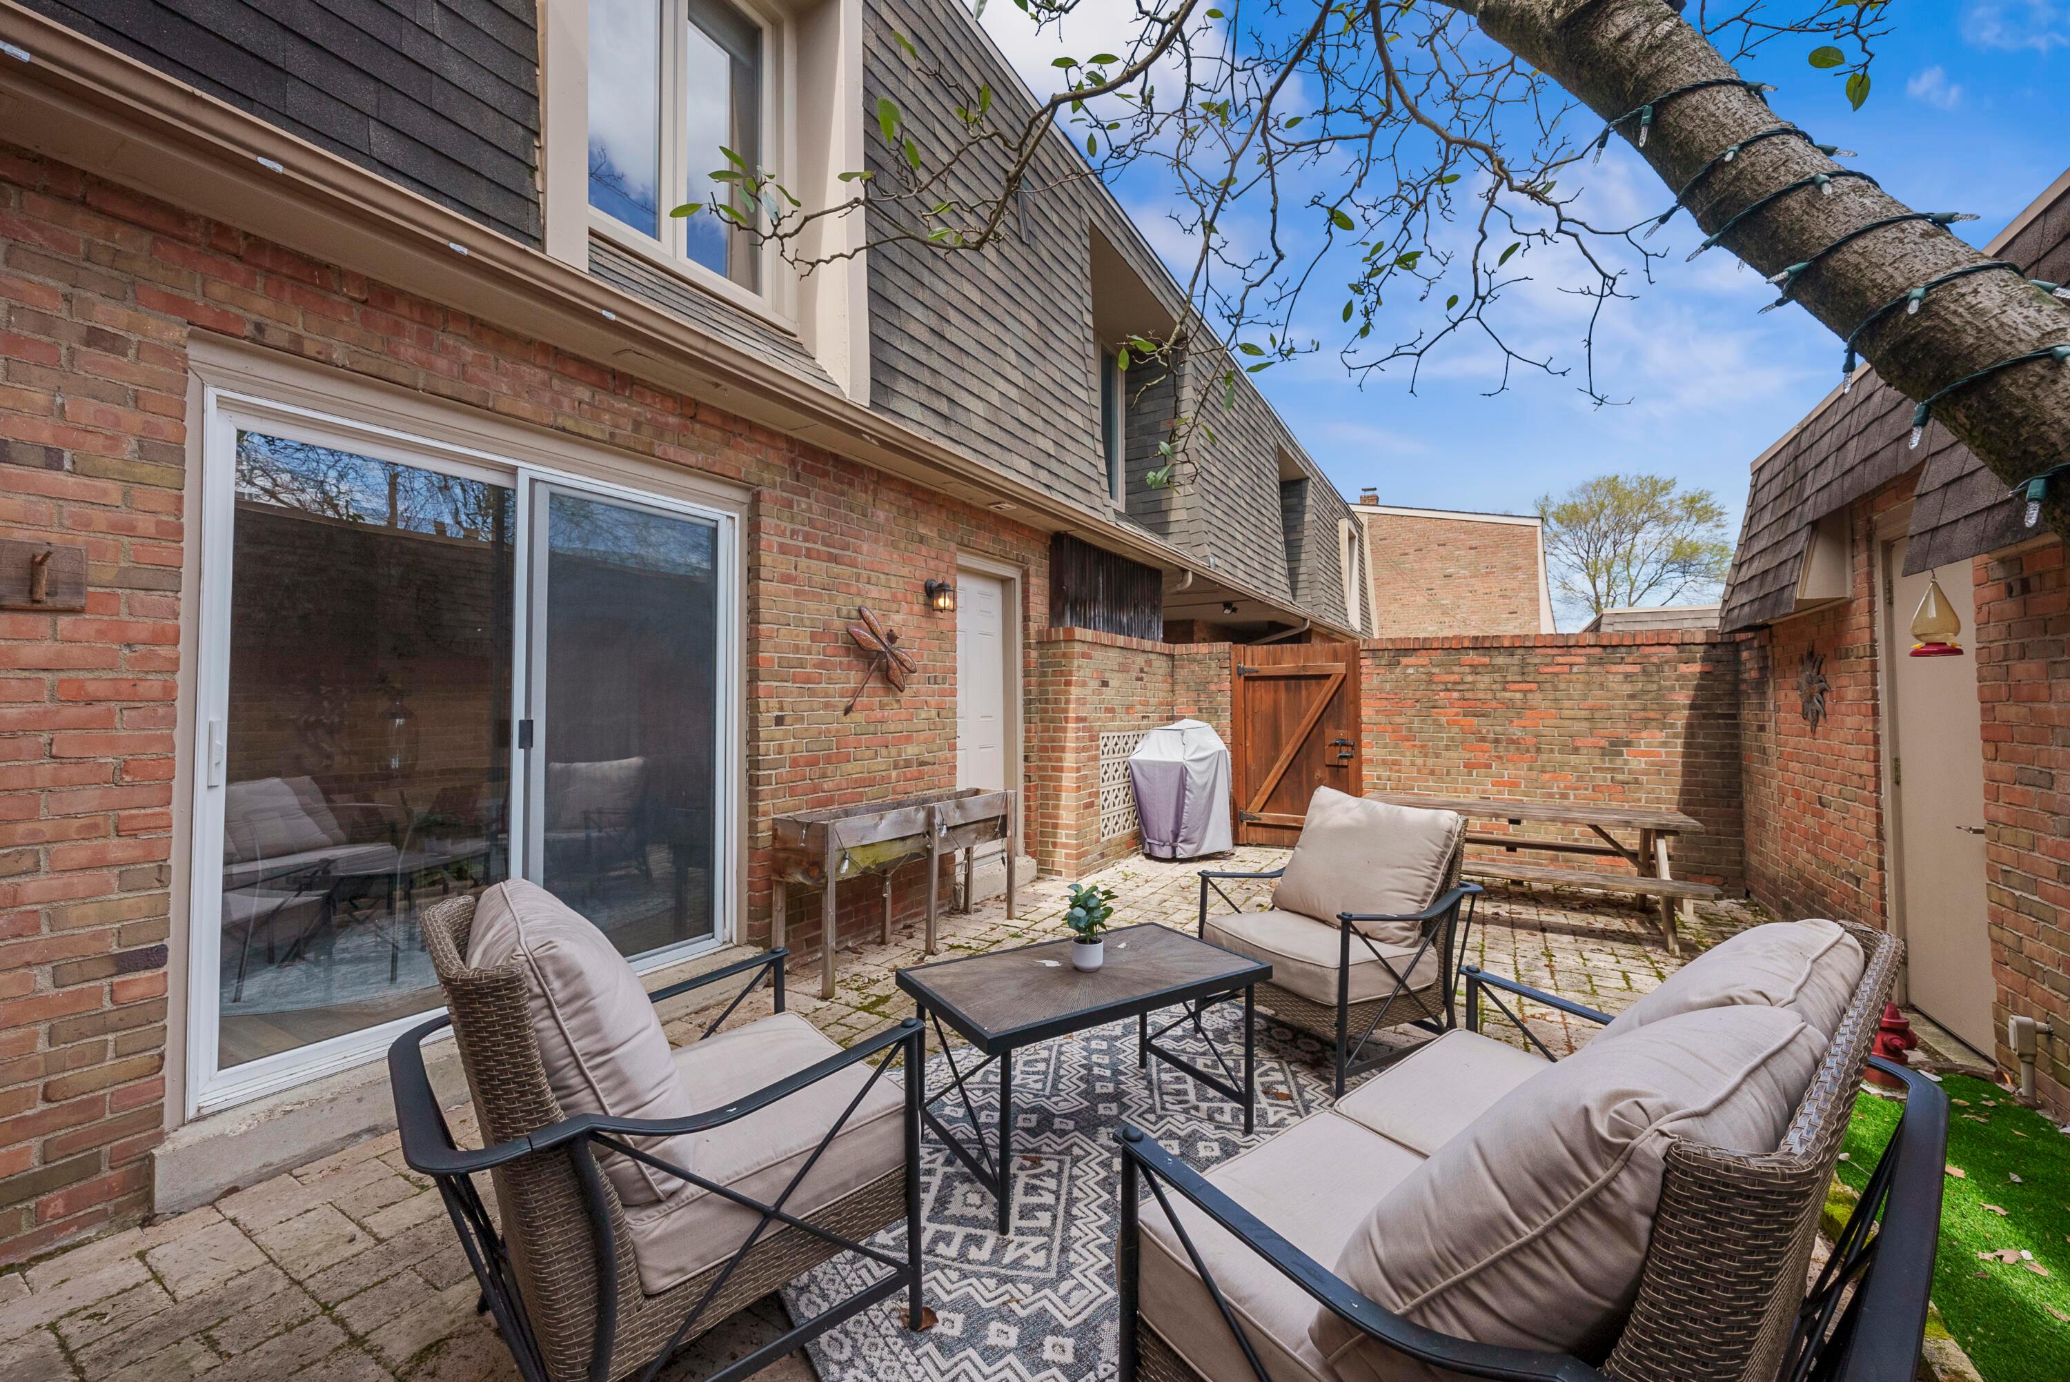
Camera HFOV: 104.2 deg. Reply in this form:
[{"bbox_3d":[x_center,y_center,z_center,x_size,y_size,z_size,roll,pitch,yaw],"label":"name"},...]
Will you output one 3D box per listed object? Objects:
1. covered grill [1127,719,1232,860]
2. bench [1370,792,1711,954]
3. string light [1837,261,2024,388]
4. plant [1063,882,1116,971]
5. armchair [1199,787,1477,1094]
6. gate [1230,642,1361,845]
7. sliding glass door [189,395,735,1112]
[{"bbox_3d":[1.300,0.857,7.093,0.740,1.140,0.500,1,-1,-41],"label":"covered grill"},{"bbox_3d":[3.027,1.089,5.128,1.820,0.740,1.350,-1,-1,31],"label":"bench"},{"bbox_3d":[0.867,-0.355,0.780,0.140,0.100,0.110,-1,-1,34],"label":"string light"},{"bbox_3d":[0.170,0.742,2.560,0.160,0.265,0.160,0,-1,0],"label":"plant"},{"bbox_3d":[1.210,0.895,3.210,0.850,0.920,0.740,1,-1,-33],"label":"armchair"},{"bbox_3d":[2.429,0.508,7.540,1.170,1.890,0.100,-1,-1,31],"label":"gate"},{"bbox_3d":[-1.882,0.166,3.018,0.110,2.030,1.800,-1,-1,31],"label":"sliding glass door"}]

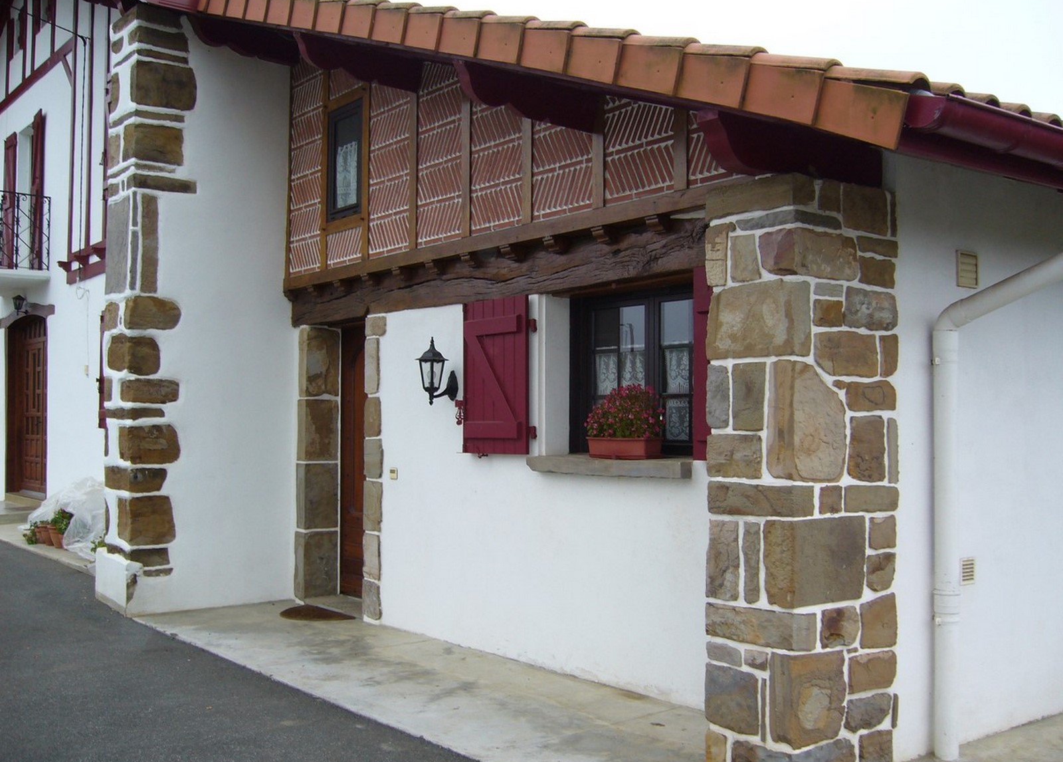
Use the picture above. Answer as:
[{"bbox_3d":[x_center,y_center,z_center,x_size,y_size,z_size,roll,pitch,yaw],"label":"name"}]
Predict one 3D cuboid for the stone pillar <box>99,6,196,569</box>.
[{"bbox_3d":[-2.965,-0.661,8.242,0.422,4.237,0.594,3,-4,-40],"label":"stone pillar"}]

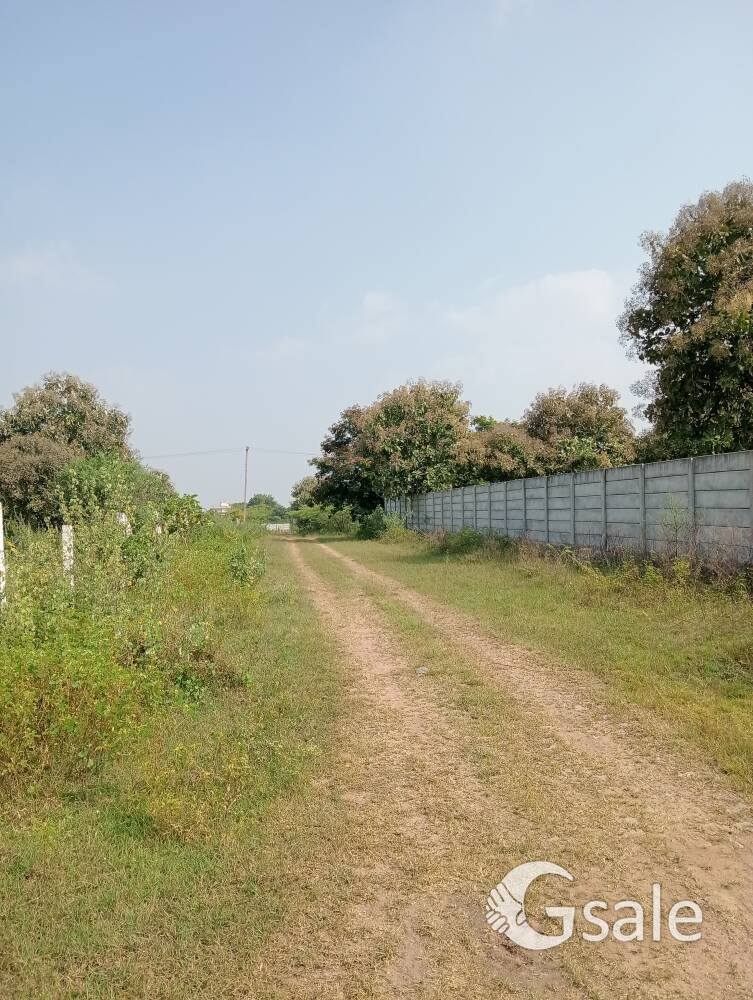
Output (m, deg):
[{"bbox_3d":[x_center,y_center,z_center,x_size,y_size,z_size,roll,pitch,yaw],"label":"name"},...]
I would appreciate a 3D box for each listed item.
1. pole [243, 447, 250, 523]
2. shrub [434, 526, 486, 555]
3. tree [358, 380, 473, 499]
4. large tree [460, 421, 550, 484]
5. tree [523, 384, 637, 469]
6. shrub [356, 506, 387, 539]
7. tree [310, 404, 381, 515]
[{"bbox_3d":[-10.583,-0.821,65.938,0.220,7.080,0.220,0,-1,-8],"label":"pole"},{"bbox_3d":[3.006,1.450,28.991,1.800,1.000,1.500,0,-1,-8],"label":"shrub"},{"bbox_3d":[2.139,-2.169,44.423,6.300,8.790,6.300,0,-1,-8],"label":"tree"},{"bbox_3d":[5.365,-0.661,33.953,3.900,5.350,3.900,0,-1,-8],"label":"large tree"},{"bbox_3d":[6.845,-1.051,27.449,3.900,5.880,3.900,0,-1,-8],"label":"tree"},{"bbox_3d":[-0.293,1.342,47.483,1.700,1.920,1.700,0,-1,-8],"label":"shrub"},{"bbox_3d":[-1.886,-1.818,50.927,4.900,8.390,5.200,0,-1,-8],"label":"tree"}]

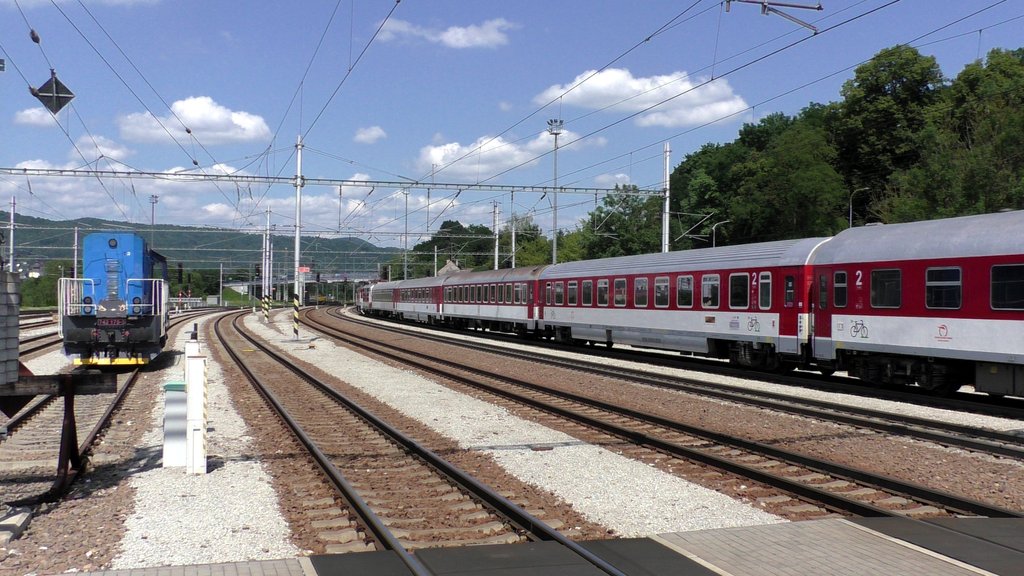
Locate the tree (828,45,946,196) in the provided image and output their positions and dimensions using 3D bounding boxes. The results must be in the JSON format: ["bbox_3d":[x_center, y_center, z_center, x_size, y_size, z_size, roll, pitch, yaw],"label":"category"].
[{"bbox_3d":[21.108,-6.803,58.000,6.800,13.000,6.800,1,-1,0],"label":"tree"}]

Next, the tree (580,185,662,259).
[{"bbox_3d":[11.886,-3.699,112.000,8.800,14.600,8.800,1,-1,0],"label":"tree"}]

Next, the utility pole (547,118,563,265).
[{"bbox_3d":[4.305,-6.663,105.000,1.600,21.170,1.600,1,-1,0],"label":"utility pole"}]

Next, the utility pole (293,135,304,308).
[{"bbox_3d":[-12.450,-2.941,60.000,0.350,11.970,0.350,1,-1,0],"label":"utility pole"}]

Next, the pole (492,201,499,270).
[{"bbox_3d":[-1.603,-2.437,104.000,0.480,12.560,0.480,1,-1,0],"label":"pole"}]

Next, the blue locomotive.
[{"bbox_3d":[-14.155,0.451,37.511,3.080,4.280,13.600,1,-1,-18],"label":"blue locomotive"}]

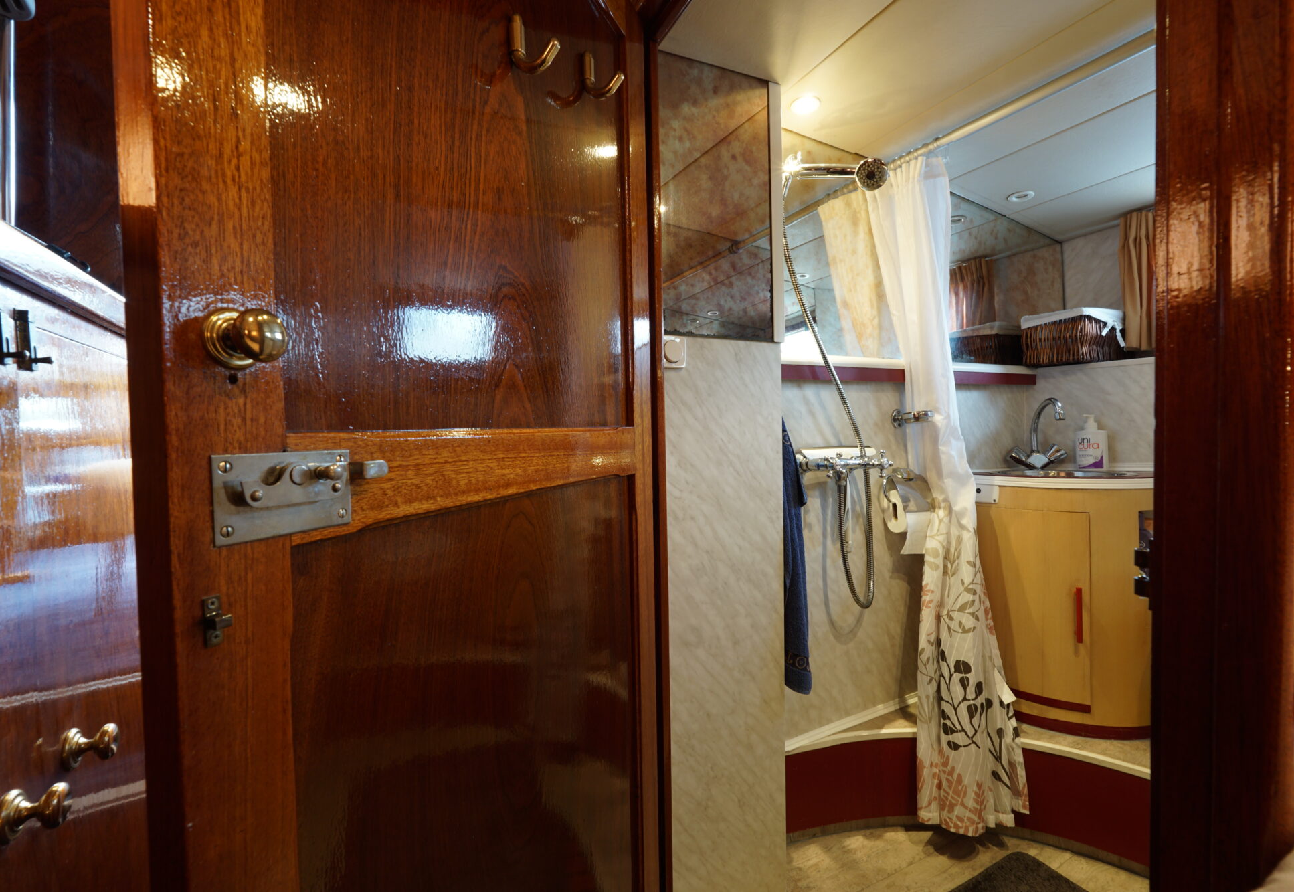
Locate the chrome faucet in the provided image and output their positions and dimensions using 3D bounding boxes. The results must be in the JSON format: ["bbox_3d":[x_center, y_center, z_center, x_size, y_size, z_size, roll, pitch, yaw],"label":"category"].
[{"bbox_3d":[1.186,-0.034,1.658,0.160,0.215,0.165,-1,1,13],"label":"chrome faucet"}]

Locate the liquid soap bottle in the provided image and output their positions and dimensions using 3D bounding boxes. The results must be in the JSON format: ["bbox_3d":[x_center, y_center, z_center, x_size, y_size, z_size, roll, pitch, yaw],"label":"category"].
[{"bbox_3d":[1.348,-0.011,1.690,0.050,0.170,0.072,-2,2,-32],"label":"liquid soap bottle"}]

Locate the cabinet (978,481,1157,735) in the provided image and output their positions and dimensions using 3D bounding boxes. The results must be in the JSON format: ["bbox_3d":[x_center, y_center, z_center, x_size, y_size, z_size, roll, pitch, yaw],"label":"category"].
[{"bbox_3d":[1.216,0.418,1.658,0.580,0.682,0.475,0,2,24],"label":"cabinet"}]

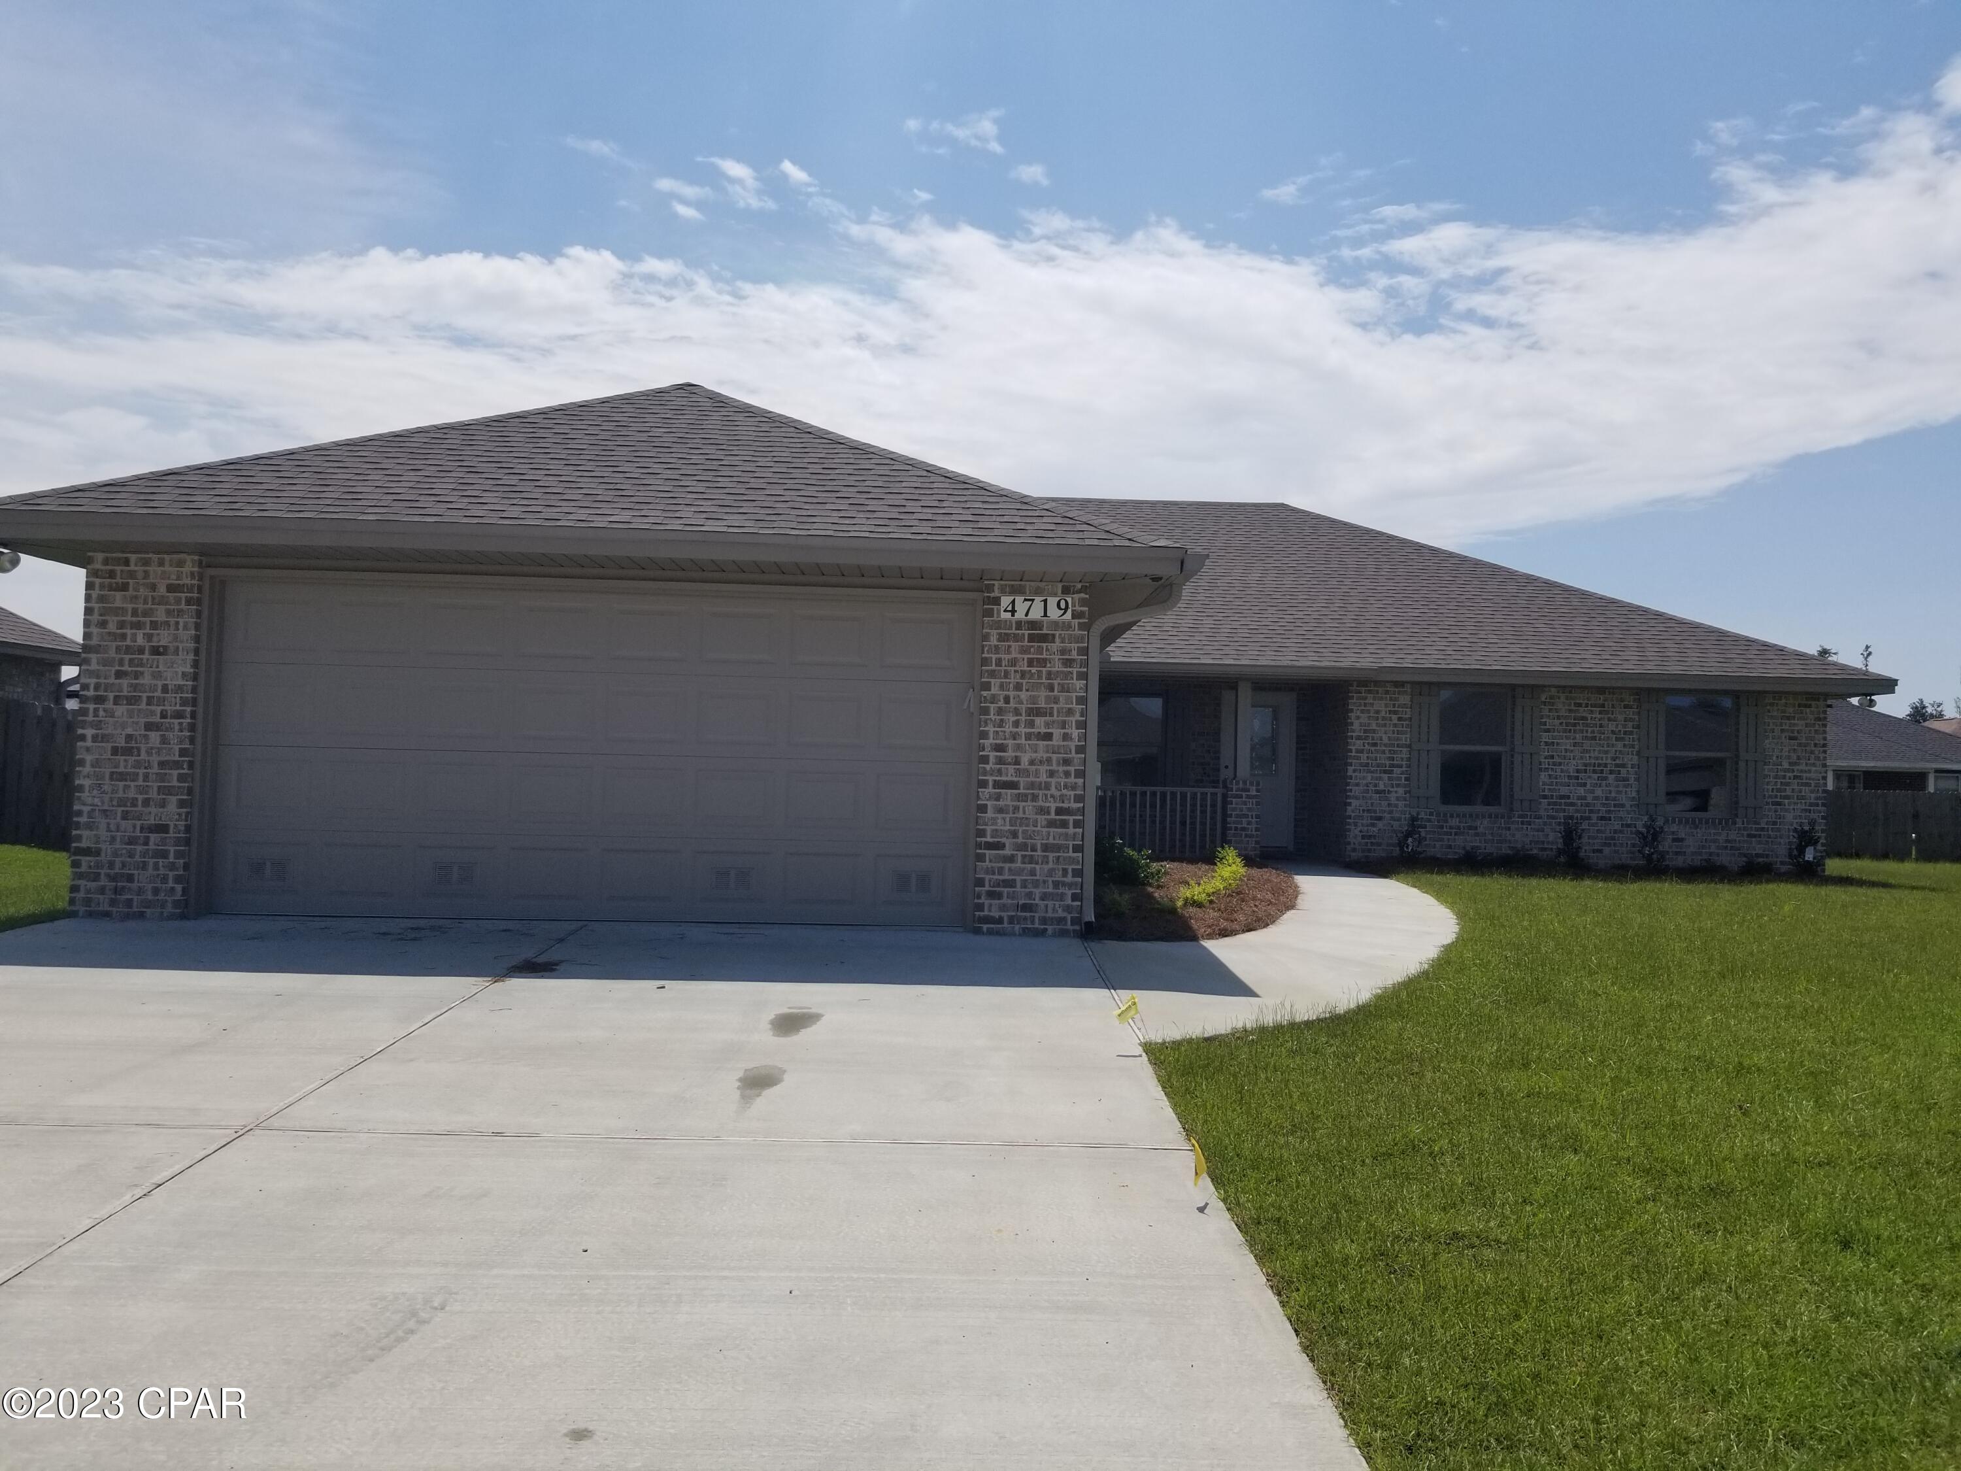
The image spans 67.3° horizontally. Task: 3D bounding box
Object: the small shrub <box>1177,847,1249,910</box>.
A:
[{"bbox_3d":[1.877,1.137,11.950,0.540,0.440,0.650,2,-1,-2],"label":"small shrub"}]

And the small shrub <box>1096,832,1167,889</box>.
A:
[{"bbox_3d":[1.315,1.111,13.100,0.700,0.460,0.620,2,-1,-2],"label":"small shrub"}]

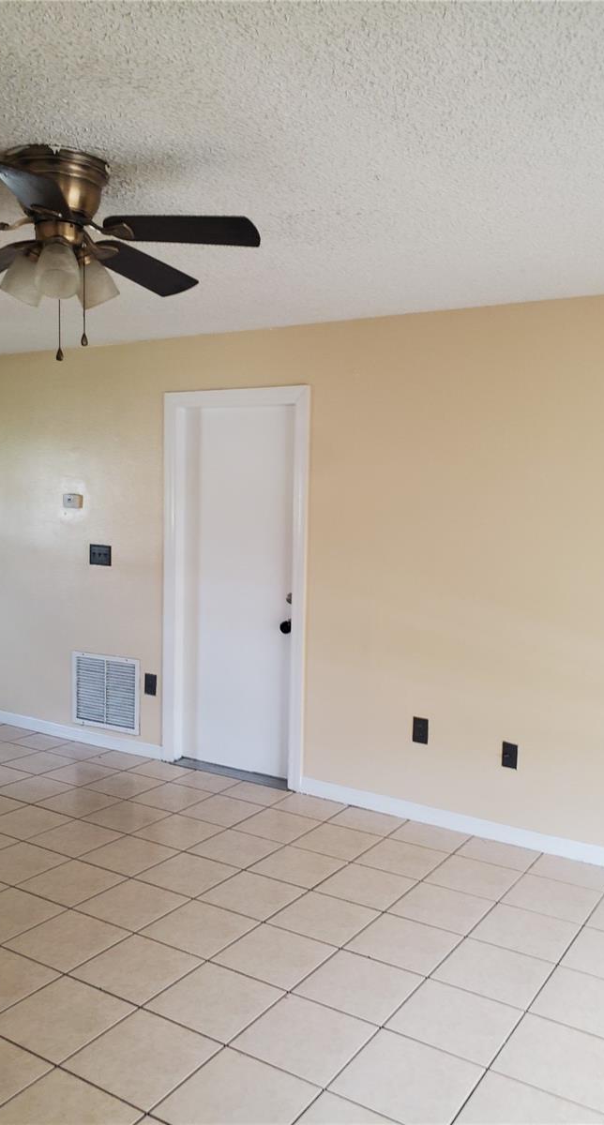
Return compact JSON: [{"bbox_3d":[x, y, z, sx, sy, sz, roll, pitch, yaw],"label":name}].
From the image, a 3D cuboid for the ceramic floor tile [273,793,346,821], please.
[{"bbox_3d":[0.052,1.254,4.322,0.321,0.010,0.284,3,4,33],"label":"ceramic floor tile"}]

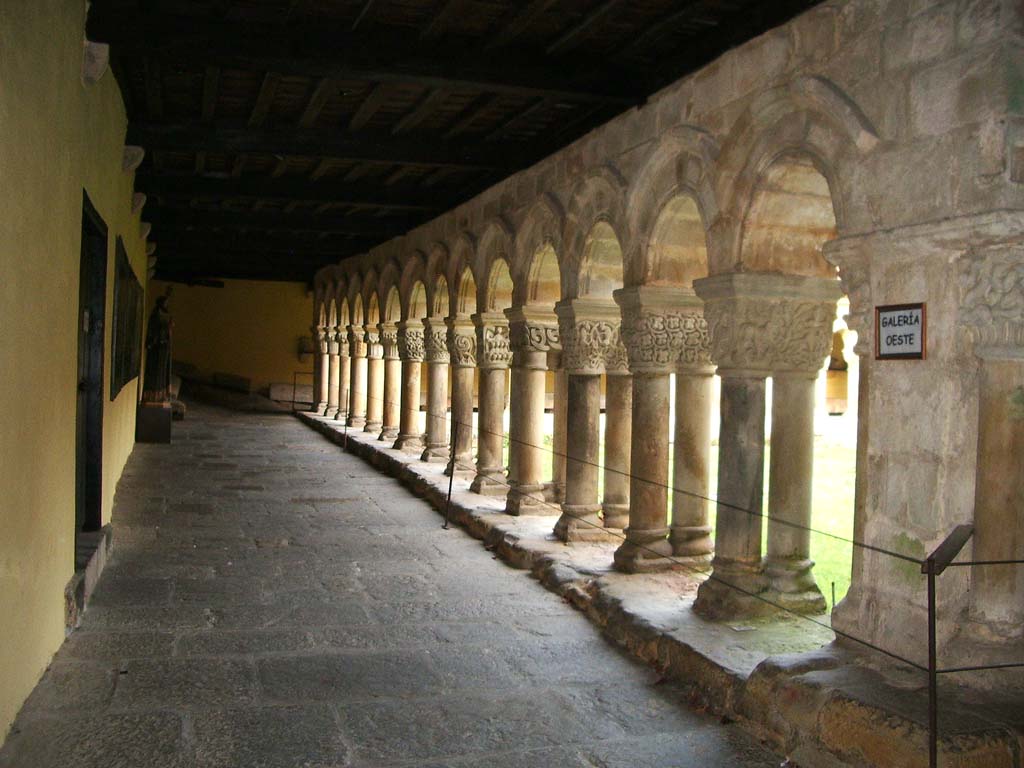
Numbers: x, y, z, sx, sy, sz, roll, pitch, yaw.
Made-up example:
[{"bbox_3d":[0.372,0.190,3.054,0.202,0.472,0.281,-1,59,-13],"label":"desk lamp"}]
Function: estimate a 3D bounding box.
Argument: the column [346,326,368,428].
[{"bbox_3d":[-2.726,-0.130,19.358,0.605,1.823,0.434,1,1,-16],"label":"column"}]

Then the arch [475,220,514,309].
[{"bbox_3d":[0.076,-1.137,9.947,0.511,0.873,1.383,1,1,-16],"label":"arch"}]

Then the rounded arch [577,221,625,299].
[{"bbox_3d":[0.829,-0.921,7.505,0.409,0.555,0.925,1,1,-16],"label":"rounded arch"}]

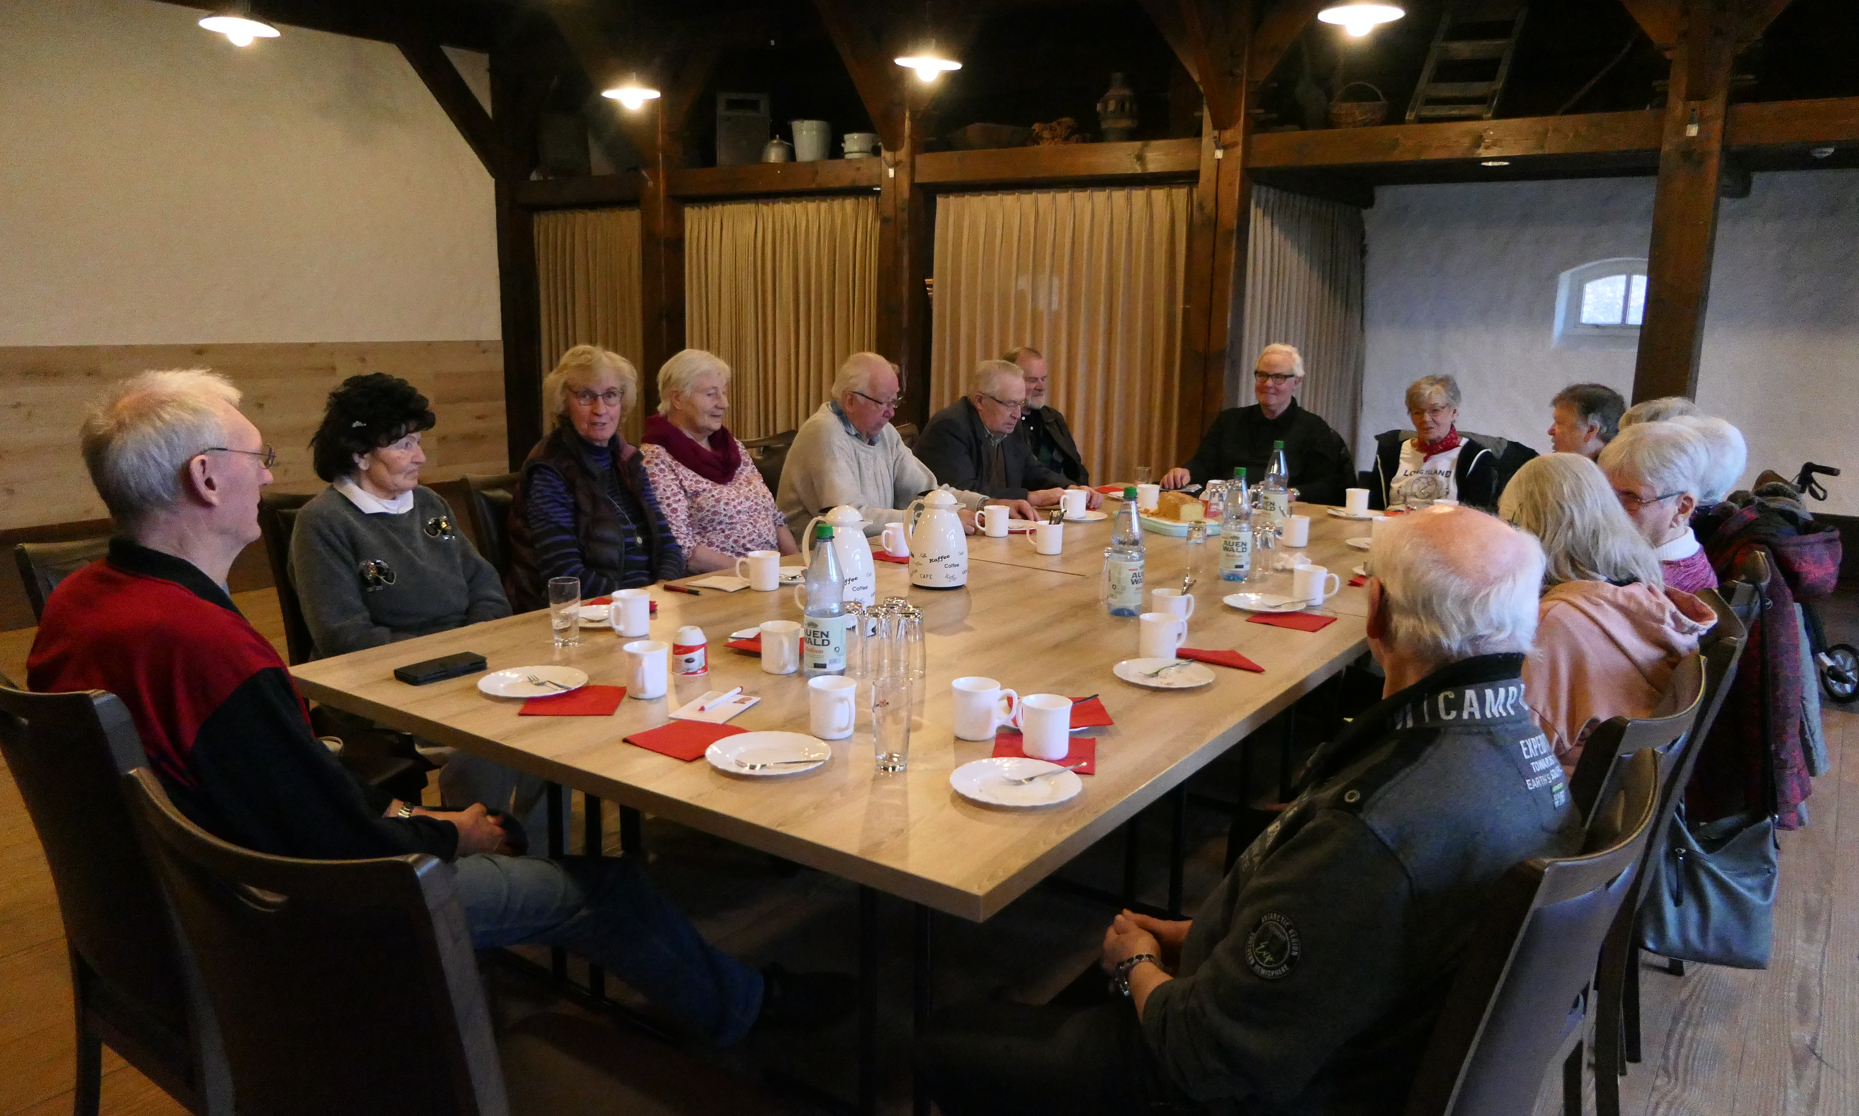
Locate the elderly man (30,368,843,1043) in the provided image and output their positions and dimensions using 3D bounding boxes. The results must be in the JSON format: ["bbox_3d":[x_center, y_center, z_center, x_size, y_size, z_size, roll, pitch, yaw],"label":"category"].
[{"bbox_3d":[-0.622,0.376,2.040,1.200,1.350,0.560,-9,15,-42],"label":"elderly man"}]

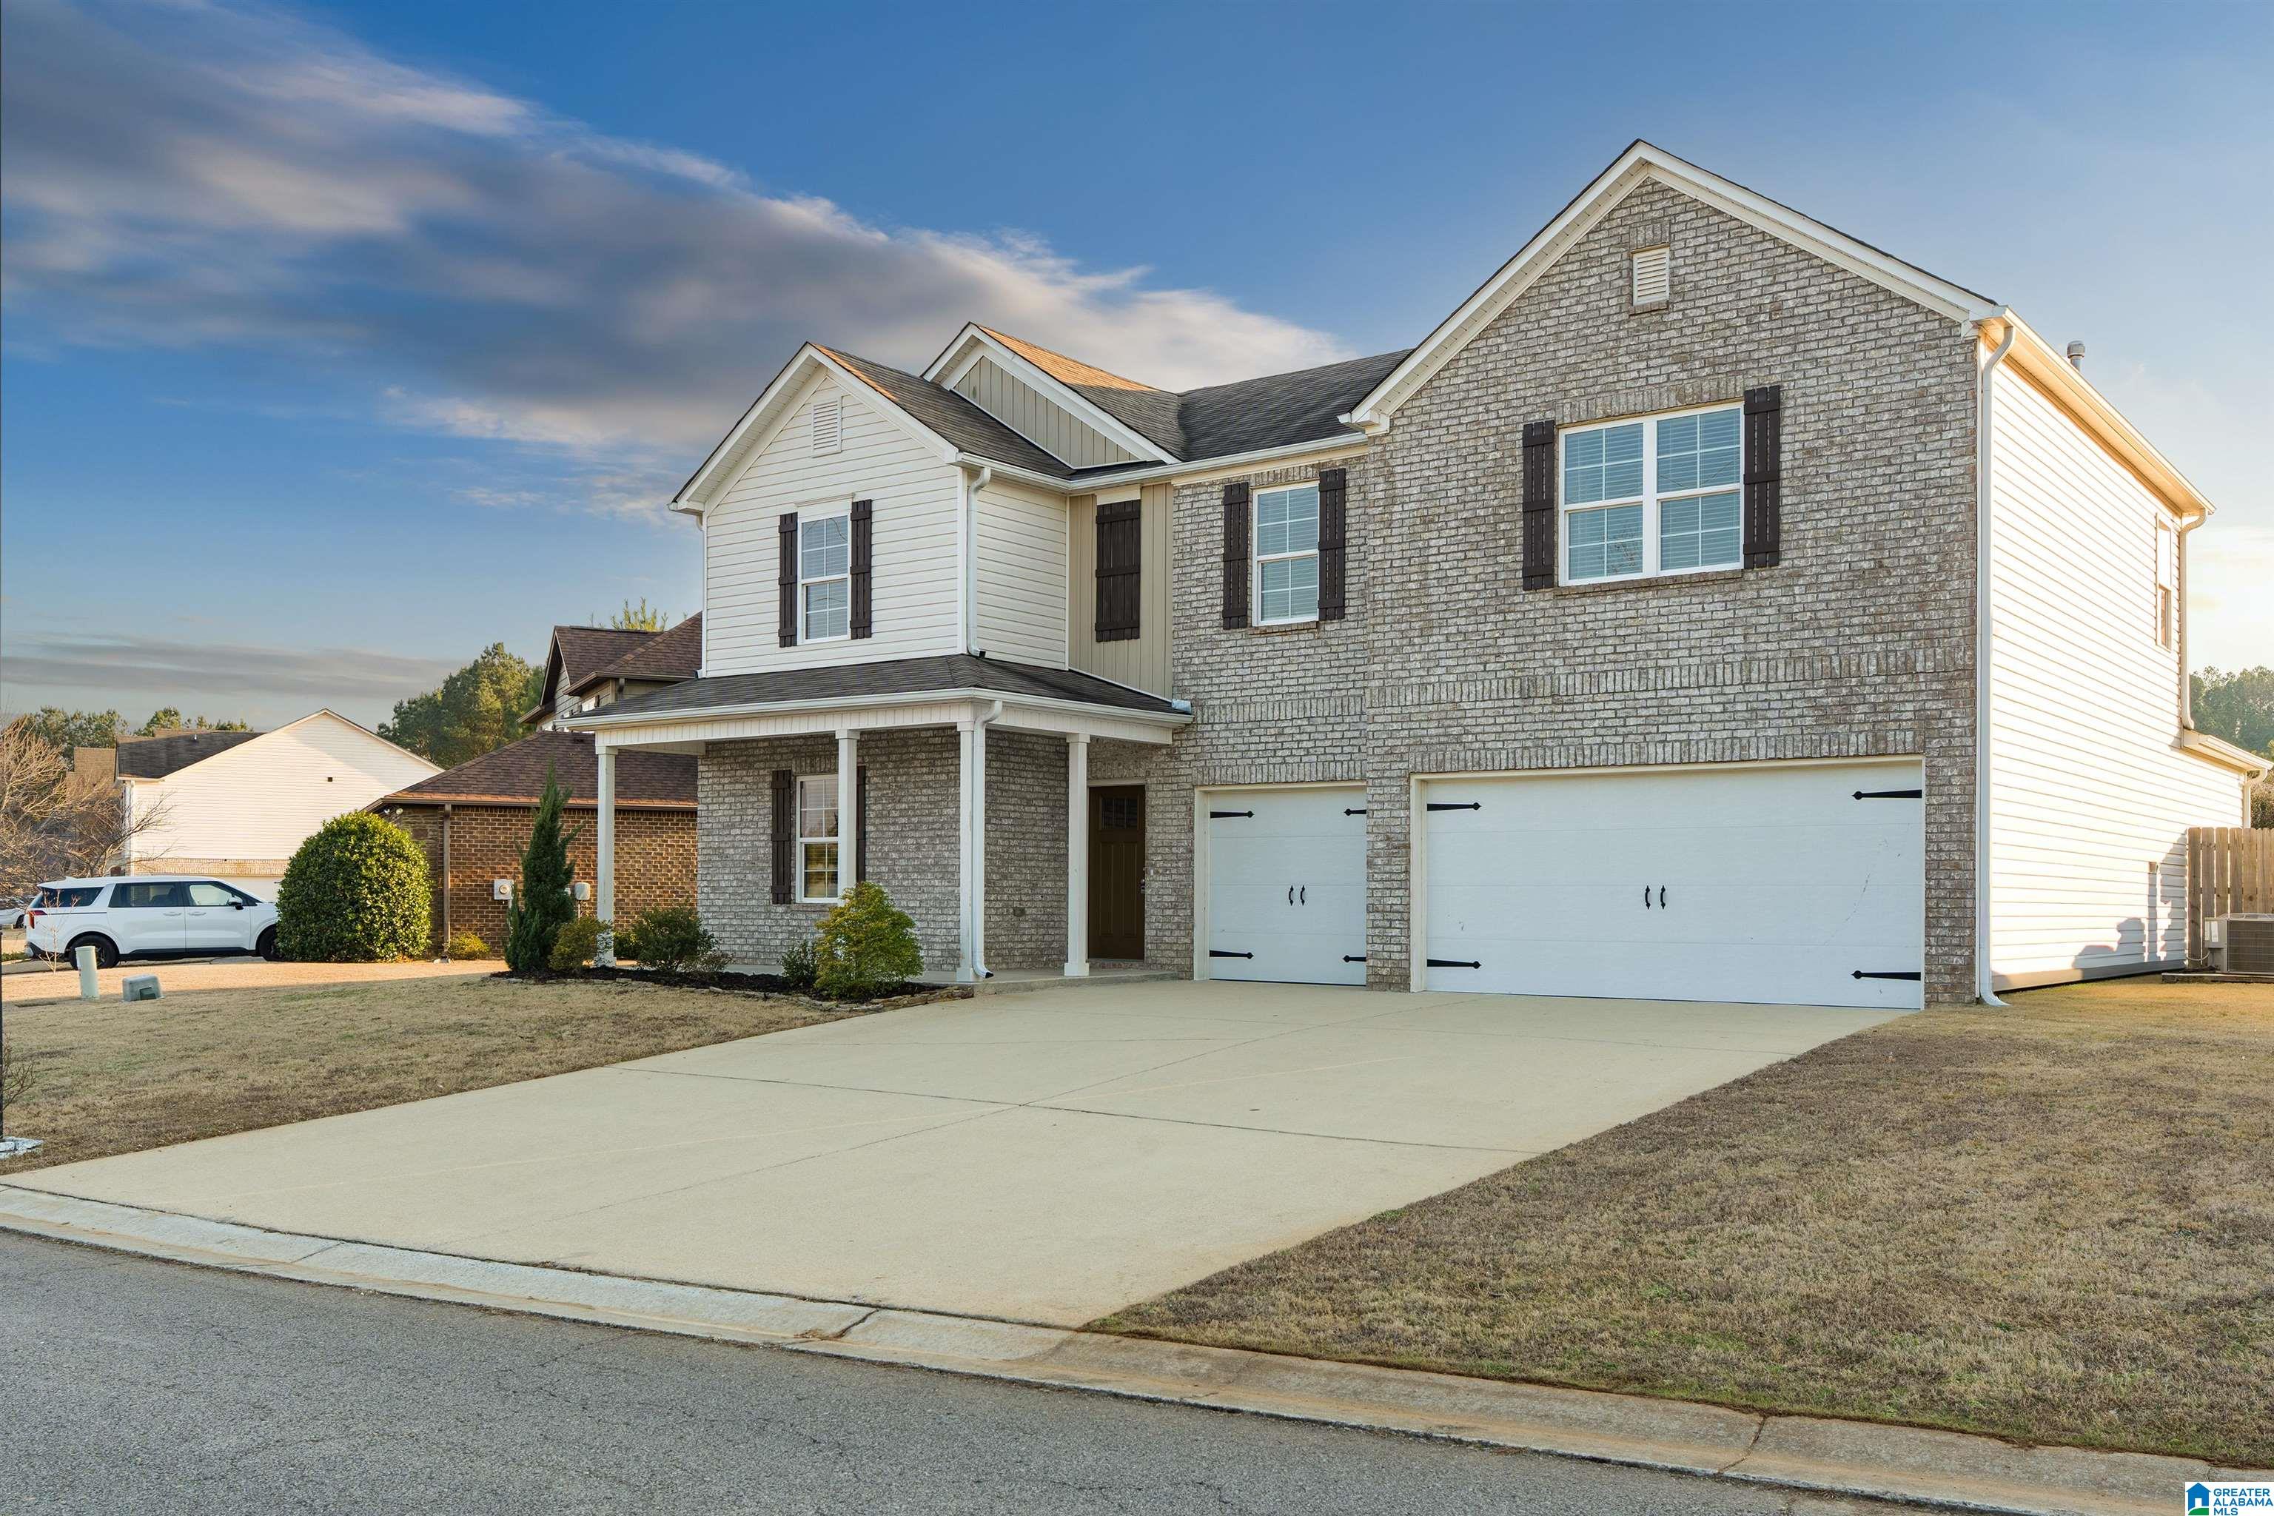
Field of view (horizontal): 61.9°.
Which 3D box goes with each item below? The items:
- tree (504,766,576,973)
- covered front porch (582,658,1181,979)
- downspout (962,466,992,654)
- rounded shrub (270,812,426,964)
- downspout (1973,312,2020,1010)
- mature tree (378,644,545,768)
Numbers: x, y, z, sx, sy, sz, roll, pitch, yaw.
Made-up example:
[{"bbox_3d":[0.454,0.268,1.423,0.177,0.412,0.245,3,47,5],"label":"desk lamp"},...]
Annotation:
[{"bbox_3d":[-6.930,1.300,22.000,0.850,2.400,0.850,-2,-3,35],"label":"tree"},{"bbox_3d":[-3.007,0.648,21.600,6.100,3.450,3.700,-2,-3,35],"label":"covered front porch"},{"bbox_3d":[-1.744,-2.156,20.900,0.280,2.150,0.110,-2,-3,35],"label":"downspout"},{"bbox_3d":[-13.882,2.294,33.500,2.700,2.650,2.700,-2,-3,35],"label":"rounded shrub"},{"bbox_3d":[7.336,-0.826,16.150,0.320,5.950,0.120,-2,-3,35],"label":"downspout"},{"bbox_3d":[-26.615,0.985,75.000,7.800,11.500,7.500,-2,-3,35],"label":"mature tree"}]

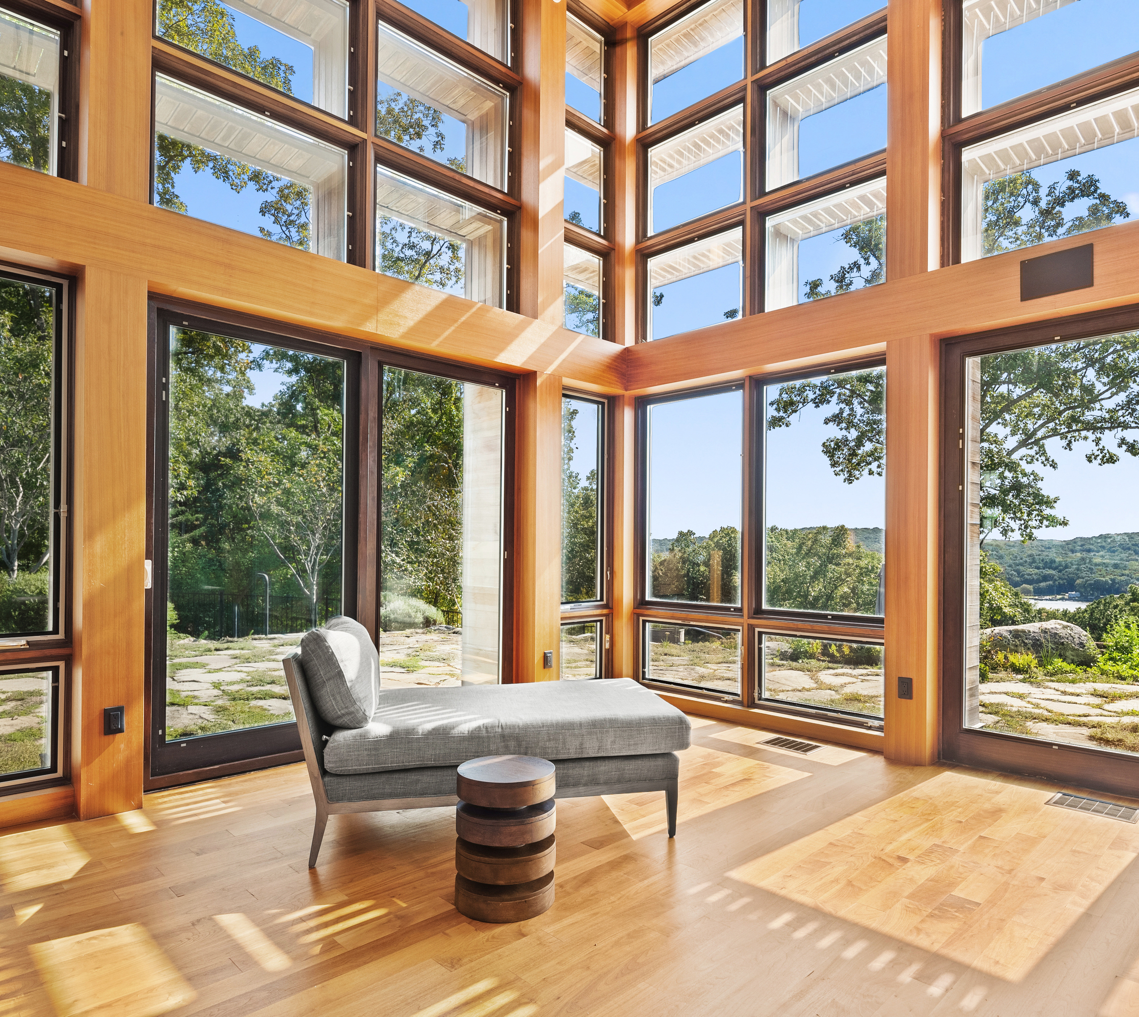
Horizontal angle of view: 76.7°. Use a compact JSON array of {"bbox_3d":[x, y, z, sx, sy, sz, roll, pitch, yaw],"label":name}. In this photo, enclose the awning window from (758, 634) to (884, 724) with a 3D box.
[{"bbox_3d":[1.607,1.060,4.605,0.899,0.495,0.090,-1,-2,45],"label":"awning window"}]

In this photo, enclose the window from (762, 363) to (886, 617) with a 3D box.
[{"bbox_3d":[1.563,-0.088,4.432,0.080,1.515,0.850,3,-3,-45],"label":"window"}]

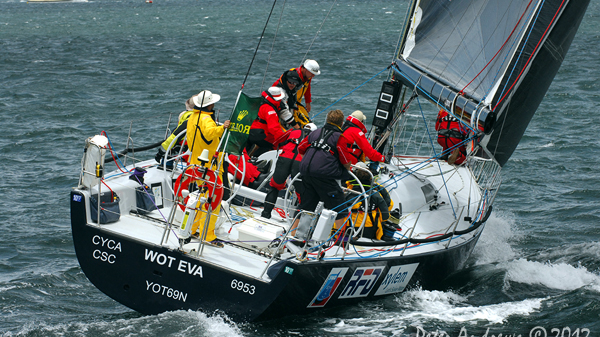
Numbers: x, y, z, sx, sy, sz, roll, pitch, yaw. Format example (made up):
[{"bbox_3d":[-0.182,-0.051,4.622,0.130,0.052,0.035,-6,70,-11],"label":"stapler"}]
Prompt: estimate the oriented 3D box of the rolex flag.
[{"bbox_3d":[-0.661,-0.523,38.700,0.420,0.720,0.130,18,3,32],"label":"rolex flag"}]

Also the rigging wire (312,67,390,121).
[{"bbox_3d":[0.705,-1.045,45.650,0.030,0.030,3.573,1,13,18],"label":"rigging wire"}]

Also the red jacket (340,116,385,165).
[{"bbox_3d":[0.788,-0.378,43.800,0.600,0.660,0.500,-2,4,-27],"label":"red jacket"}]

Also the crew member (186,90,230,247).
[{"bbox_3d":[-1.083,0.000,39.400,0.580,1.800,0.480,1,3,25],"label":"crew member"}]

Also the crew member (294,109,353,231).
[{"bbox_3d":[0.275,0.117,39.400,0.660,1.620,0.580,1,3,18],"label":"crew member"}]

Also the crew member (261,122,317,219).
[{"bbox_3d":[-0.132,0.025,42.200,0.580,1.250,0.750,2,4,37],"label":"crew member"}]

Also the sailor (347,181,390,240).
[{"bbox_3d":[0.845,0.444,41.500,0.580,0.880,0.620,1,3,18],"label":"sailor"}]

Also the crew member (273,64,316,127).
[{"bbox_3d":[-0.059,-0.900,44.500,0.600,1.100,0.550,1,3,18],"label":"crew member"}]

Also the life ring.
[{"bbox_3d":[-1.159,0.234,38.400,0.560,0.540,0.120,11,4,16],"label":"life ring"}]

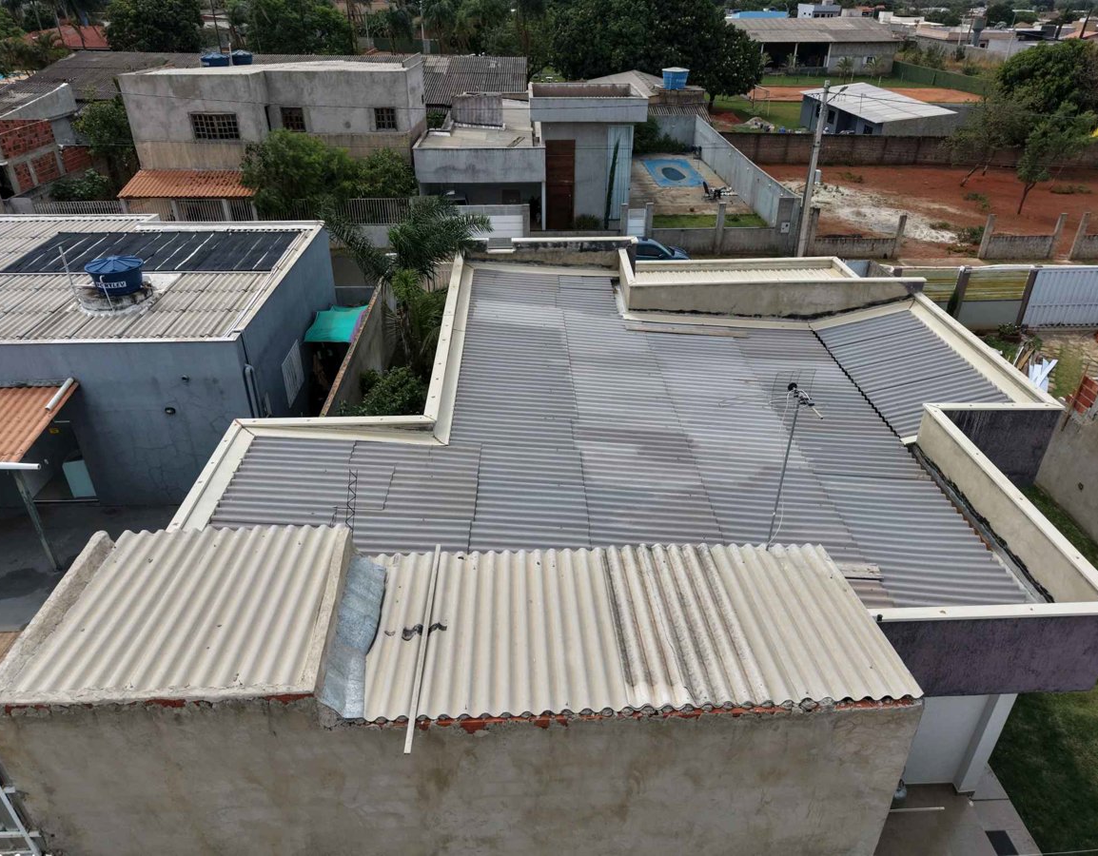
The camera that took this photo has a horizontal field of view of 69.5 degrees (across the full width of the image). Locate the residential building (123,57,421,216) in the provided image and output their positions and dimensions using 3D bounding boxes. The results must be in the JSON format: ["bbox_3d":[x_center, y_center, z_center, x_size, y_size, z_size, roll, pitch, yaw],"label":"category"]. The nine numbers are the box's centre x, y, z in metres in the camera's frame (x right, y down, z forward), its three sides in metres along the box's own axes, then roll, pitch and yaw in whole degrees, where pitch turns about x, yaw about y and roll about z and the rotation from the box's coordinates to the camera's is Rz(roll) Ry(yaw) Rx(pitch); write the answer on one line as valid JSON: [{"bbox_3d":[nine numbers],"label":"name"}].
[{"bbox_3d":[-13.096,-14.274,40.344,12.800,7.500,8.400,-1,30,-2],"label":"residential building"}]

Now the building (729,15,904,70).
[{"bbox_3d":[30.038,-46.182,94.922,18.600,5.300,14.100,-1,30,-2],"label":"building"}]

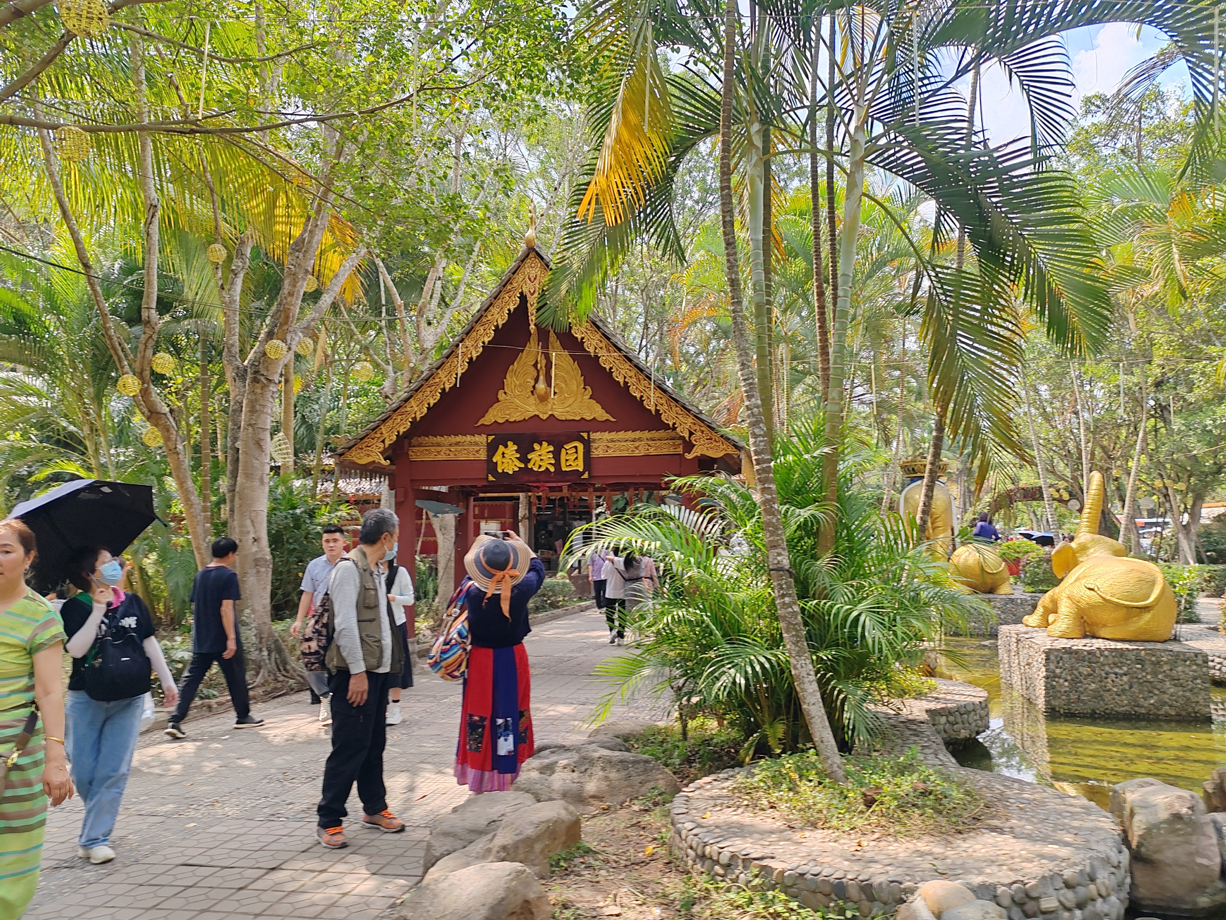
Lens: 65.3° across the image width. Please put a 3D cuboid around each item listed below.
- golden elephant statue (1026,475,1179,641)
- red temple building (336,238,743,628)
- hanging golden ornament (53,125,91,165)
[{"bbox_3d":[5.554,1.059,10.964,1.120,1.830,1.600,3,-6,-32],"label":"golden elephant statue"},{"bbox_3d":[-0.768,0.036,13.948,5.000,5.500,4.200,-1,-5,6],"label":"red temple building"},{"bbox_3d":[-3.678,-2.139,6.500,0.235,0.235,0.235,-1,-5,0],"label":"hanging golden ornament"}]

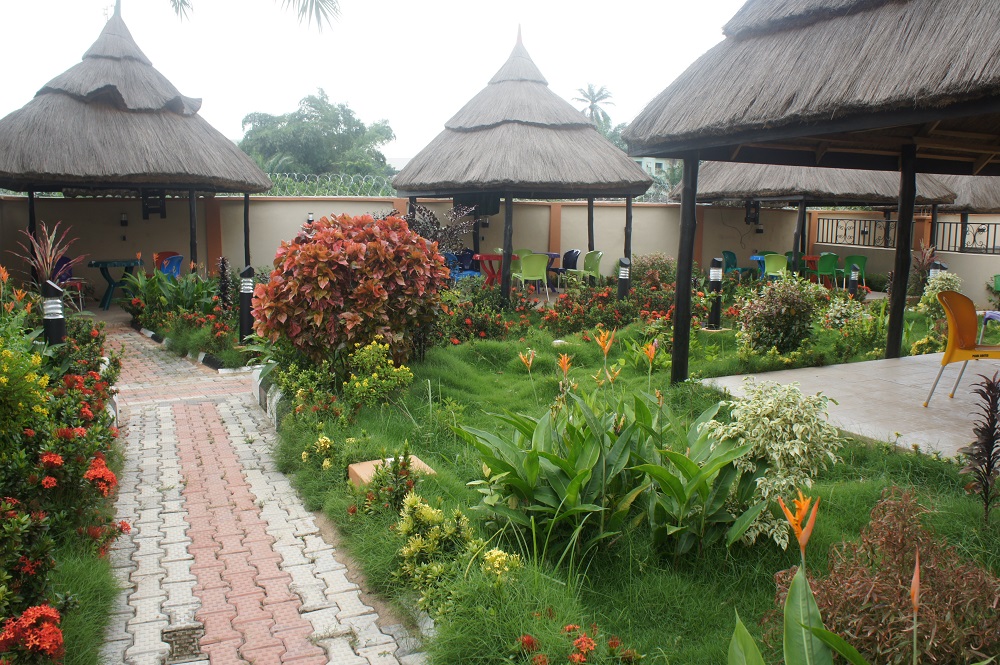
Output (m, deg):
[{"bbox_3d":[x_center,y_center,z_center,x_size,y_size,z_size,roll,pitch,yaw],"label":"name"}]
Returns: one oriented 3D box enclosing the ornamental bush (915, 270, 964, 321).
[{"bbox_3d":[7.390,-0.613,12.559,0.700,0.850,0.680,5,9,30],"label":"ornamental bush"}]

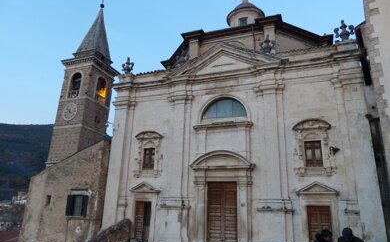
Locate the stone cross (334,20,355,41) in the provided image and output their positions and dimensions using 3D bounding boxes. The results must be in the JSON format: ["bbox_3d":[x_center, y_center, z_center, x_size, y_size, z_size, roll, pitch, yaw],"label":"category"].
[{"bbox_3d":[8.435,-5.132,16.029,0.880,1.262,0.780,-4,-18,19],"label":"stone cross"}]

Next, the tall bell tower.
[{"bbox_3d":[-12.415,-3.682,32.663,4.708,23.809,4.708,-4,-18,19],"label":"tall bell tower"}]

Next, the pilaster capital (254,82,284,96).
[{"bbox_3d":[4.549,-1.882,17.157,1.823,0.636,0.420,-4,-17,18],"label":"pilaster capital"}]

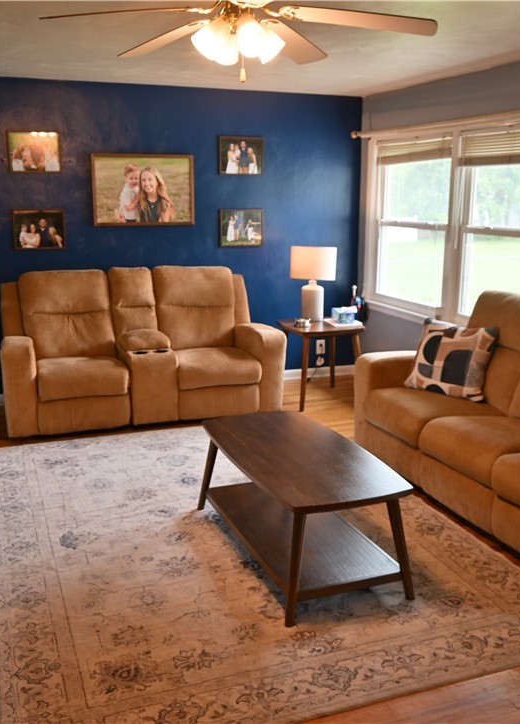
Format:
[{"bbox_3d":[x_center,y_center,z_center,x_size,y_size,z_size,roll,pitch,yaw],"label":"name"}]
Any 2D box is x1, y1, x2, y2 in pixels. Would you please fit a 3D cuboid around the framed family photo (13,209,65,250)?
[{"bbox_3d":[-1.671,-1.004,5.489,0.374,0.300,0.030,-5,14,-20],"label":"framed family photo"}]

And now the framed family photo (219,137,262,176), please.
[{"bbox_3d":[-0.144,-1.670,5.884,0.371,0.304,0.022,-5,14,-20],"label":"framed family photo"}]

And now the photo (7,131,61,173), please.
[{"bbox_3d":[-1.669,-1.551,5.359,0.370,0.295,0.030,-5,14,-20],"label":"photo"}]

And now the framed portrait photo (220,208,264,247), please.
[{"bbox_3d":[-0.145,-1.113,6.019,0.371,0.304,0.022,-5,14,-20],"label":"framed portrait photo"}]

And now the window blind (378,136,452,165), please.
[{"bbox_3d":[1.185,-1.635,5.594,0.050,0.186,1.051,-5,14,-20],"label":"window blind"}]

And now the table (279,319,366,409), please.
[{"bbox_3d":[0.474,0.002,5.827,0.576,0.615,0.576,-5,14,-20],"label":"table"}]

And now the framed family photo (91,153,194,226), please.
[{"bbox_3d":[-0.909,-1.350,5.703,0.802,0.543,0.030,-5,14,-20],"label":"framed family photo"}]

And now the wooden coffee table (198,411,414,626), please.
[{"bbox_3d":[0.162,0.645,3.381,0.581,0.486,1.169,-5,15,-21],"label":"wooden coffee table"}]

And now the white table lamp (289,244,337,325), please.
[{"bbox_3d":[0.432,-0.629,5.840,0.415,0.592,0.415,0,13,0],"label":"white table lamp"}]

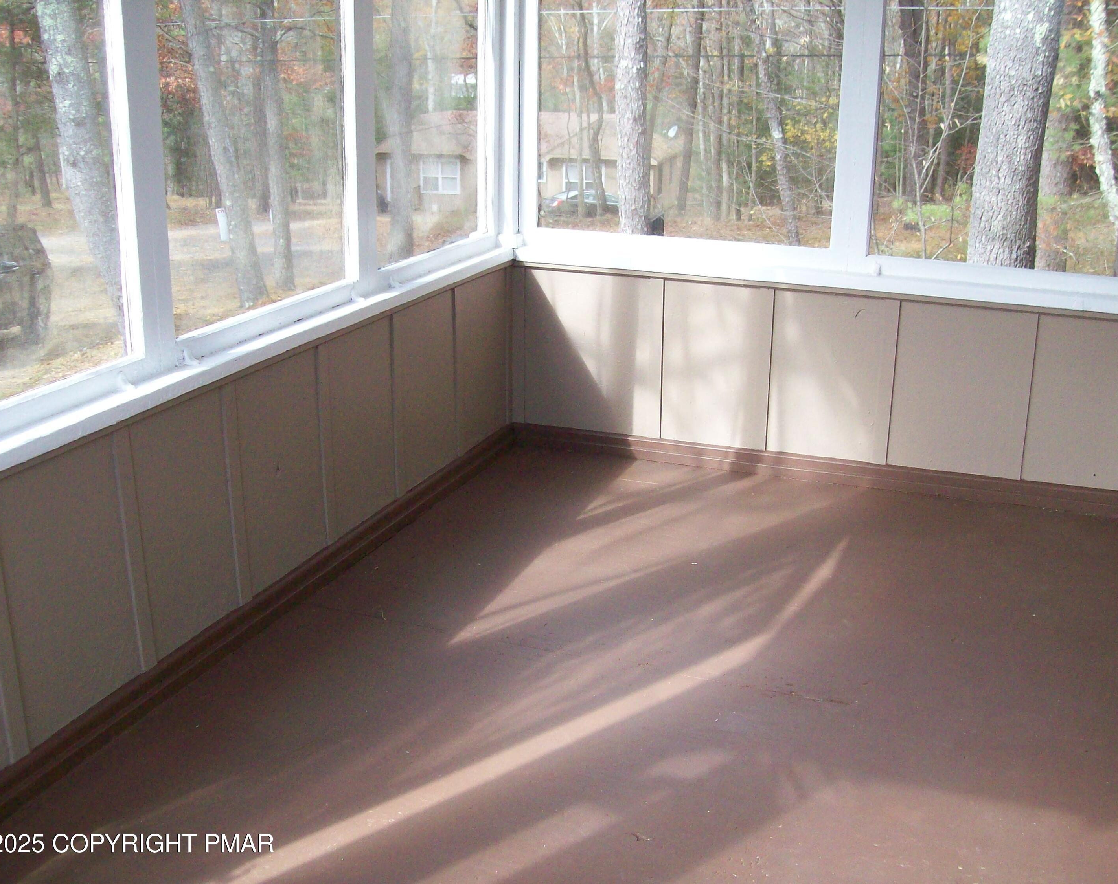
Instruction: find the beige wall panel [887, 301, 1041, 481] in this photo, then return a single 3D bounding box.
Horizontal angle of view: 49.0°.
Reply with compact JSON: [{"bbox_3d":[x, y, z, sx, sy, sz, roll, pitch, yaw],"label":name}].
[{"bbox_3d":[1.298,-0.169,3.967,0.419,0.549,0.020,8,20,20],"label":"beige wall panel"}]

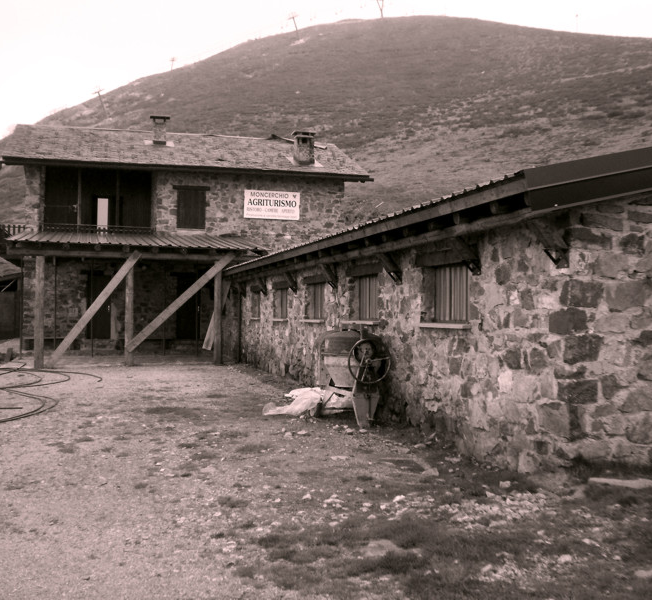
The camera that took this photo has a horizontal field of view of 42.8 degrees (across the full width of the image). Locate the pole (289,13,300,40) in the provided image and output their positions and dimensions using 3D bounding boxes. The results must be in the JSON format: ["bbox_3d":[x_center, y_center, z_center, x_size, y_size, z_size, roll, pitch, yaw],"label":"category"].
[{"bbox_3d":[-7.885,-69.989,213.692,2.600,7.400,0.600,-16,-3,21],"label":"pole"}]

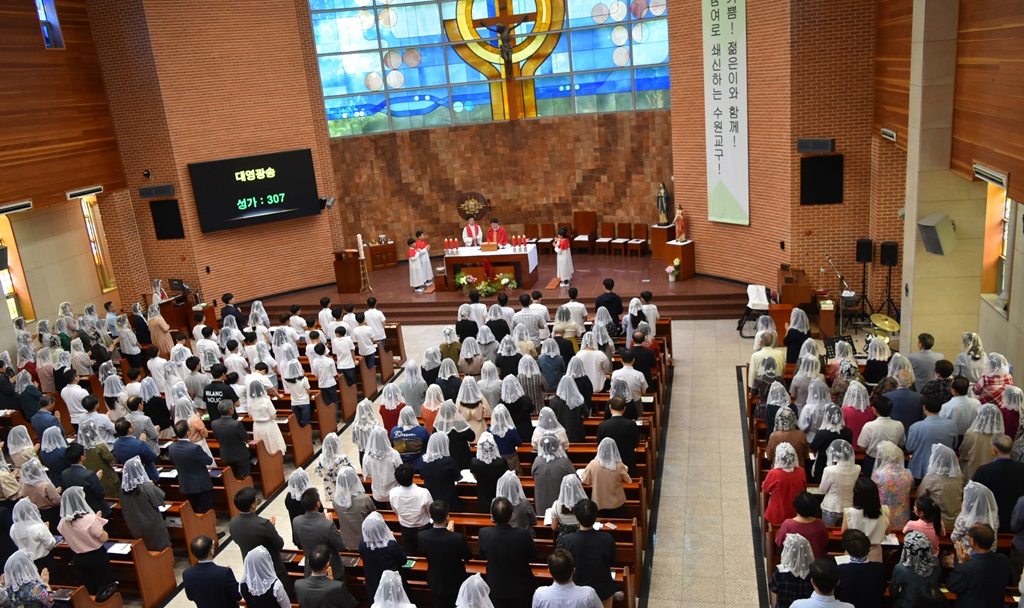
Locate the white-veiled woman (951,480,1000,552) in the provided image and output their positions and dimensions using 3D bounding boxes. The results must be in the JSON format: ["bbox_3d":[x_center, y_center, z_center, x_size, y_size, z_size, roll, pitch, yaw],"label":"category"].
[{"bbox_3d":[4.107,2.280,6.871,0.480,1.581,0.380,-2,16,15],"label":"white-veiled woman"}]

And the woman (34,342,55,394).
[{"bbox_3d":[-8.532,1.552,14.392,0.440,1.559,0.370,-2,16,15],"label":"woman"}]

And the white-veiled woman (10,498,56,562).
[{"bbox_3d":[-5.442,2.918,8.919,0.470,1.506,0.420,0,16,19],"label":"white-veiled woman"}]

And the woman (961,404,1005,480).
[{"bbox_3d":[5.046,1.801,8.232,0.490,1.595,0.380,-2,16,15],"label":"woman"}]

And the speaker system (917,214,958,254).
[{"bbox_3d":[6.443,-1.062,11.626,0.286,0.542,0.308,-37,25,-10],"label":"speaker system"}]

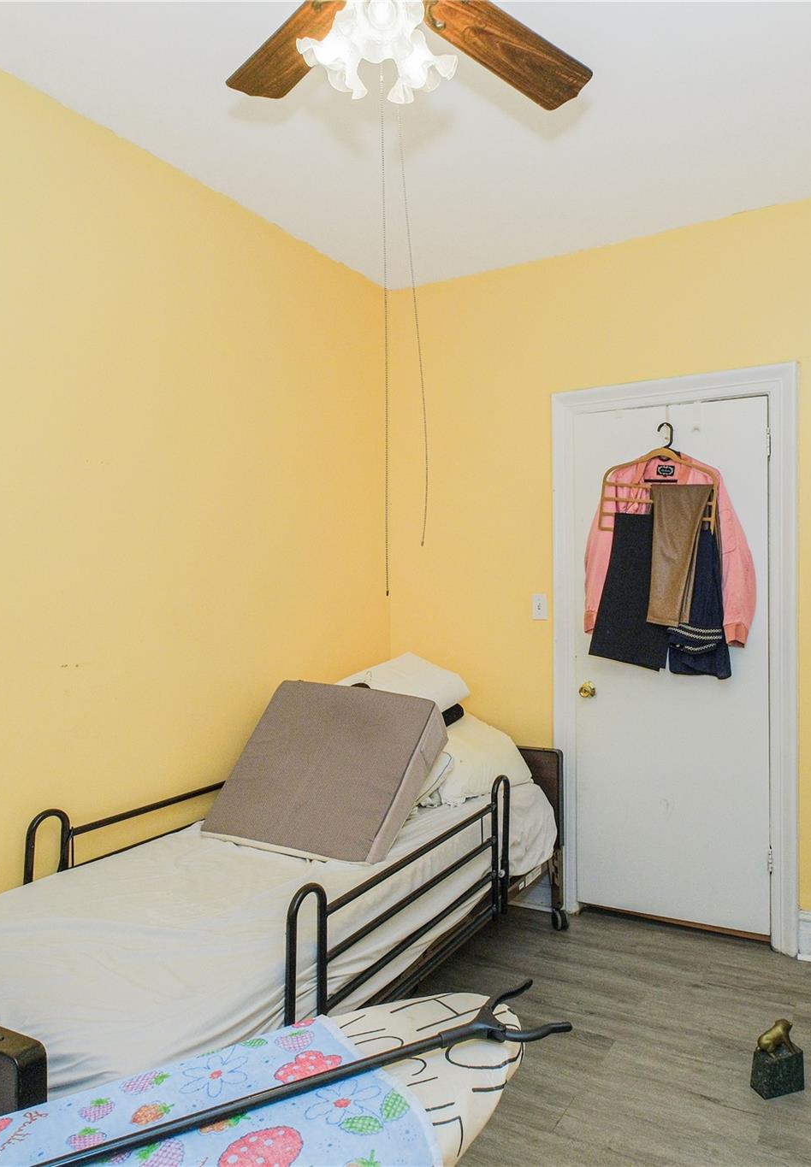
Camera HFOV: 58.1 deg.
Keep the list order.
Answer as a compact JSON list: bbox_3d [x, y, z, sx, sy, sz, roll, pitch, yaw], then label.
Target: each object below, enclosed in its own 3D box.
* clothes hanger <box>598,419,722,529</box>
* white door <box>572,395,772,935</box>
[{"bbox_3d":[0.986,-0.410,2.843,0.428,0.430,0.025,4,2,24],"label":"clothes hanger"},{"bbox_3d":[1.053,0.316,2.922,0.729,2.040,0.045,0,1,24],"label":"white door"}]

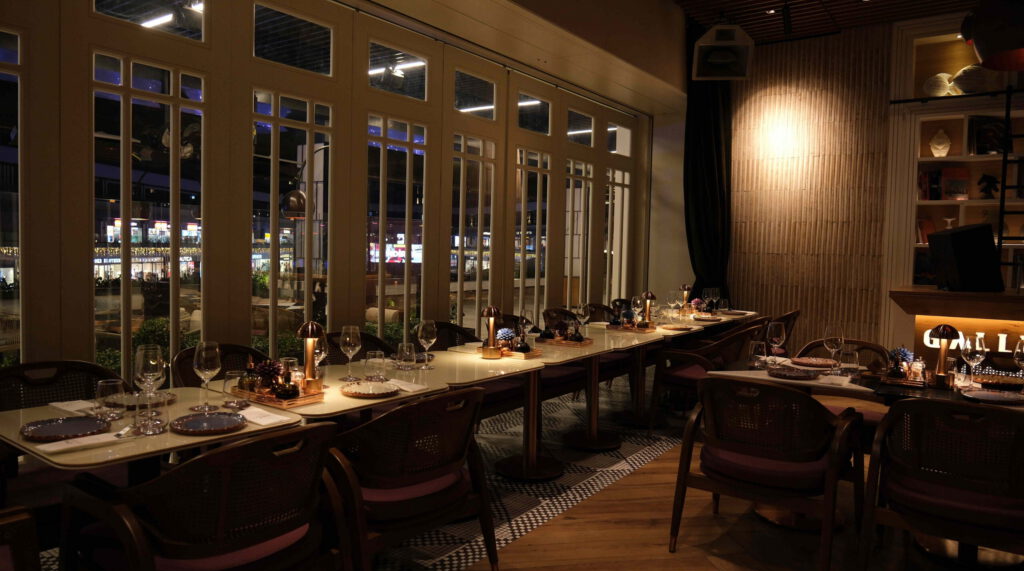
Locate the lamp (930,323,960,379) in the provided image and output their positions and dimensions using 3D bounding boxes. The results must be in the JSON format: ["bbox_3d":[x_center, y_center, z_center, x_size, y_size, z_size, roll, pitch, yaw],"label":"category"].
[{"bbox_3d":[2.135,0.347,3.365,0.122,0.299,0.122,4,4,36],"label":"lamp"}]

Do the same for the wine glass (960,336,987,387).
[{"bbox_3d":[2.282,0.377,3.372,0.099,0.248,0.099,4,4,36],"label":"wine glass"}]

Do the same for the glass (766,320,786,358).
[{"bbox_3d":[1.494,0.333,3.857,0.097,0.246,0.097,4,4,36],"label":"glass"}]

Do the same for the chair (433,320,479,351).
[{"bbox_3d":[-0.326,0.692,4.875,0.621,0.818,0.640,4,4,36],"label":"chair"}]

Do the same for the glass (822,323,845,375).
[{"bbox_3d":[1.703,0.339,3.615,0.098,0.238,0.098,4,4,36],"label":"glass"}]

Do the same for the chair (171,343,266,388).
[{"bbox_3d":[-1.347,0.740,3.426,0.621,0.818,0.640,4,4,36],"label":"chair"}]

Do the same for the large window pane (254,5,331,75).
[{"bbox_3d":[-1.297,-1.453,4.092,0.040,0.292,0.546,4,4,36],"label":"large window pane"}]

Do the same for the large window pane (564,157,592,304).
[{"bbox_3d":[0.666,-0.359,6.873,0.040,1.726,0.500,4,4,36],"label":"large window pane"}]

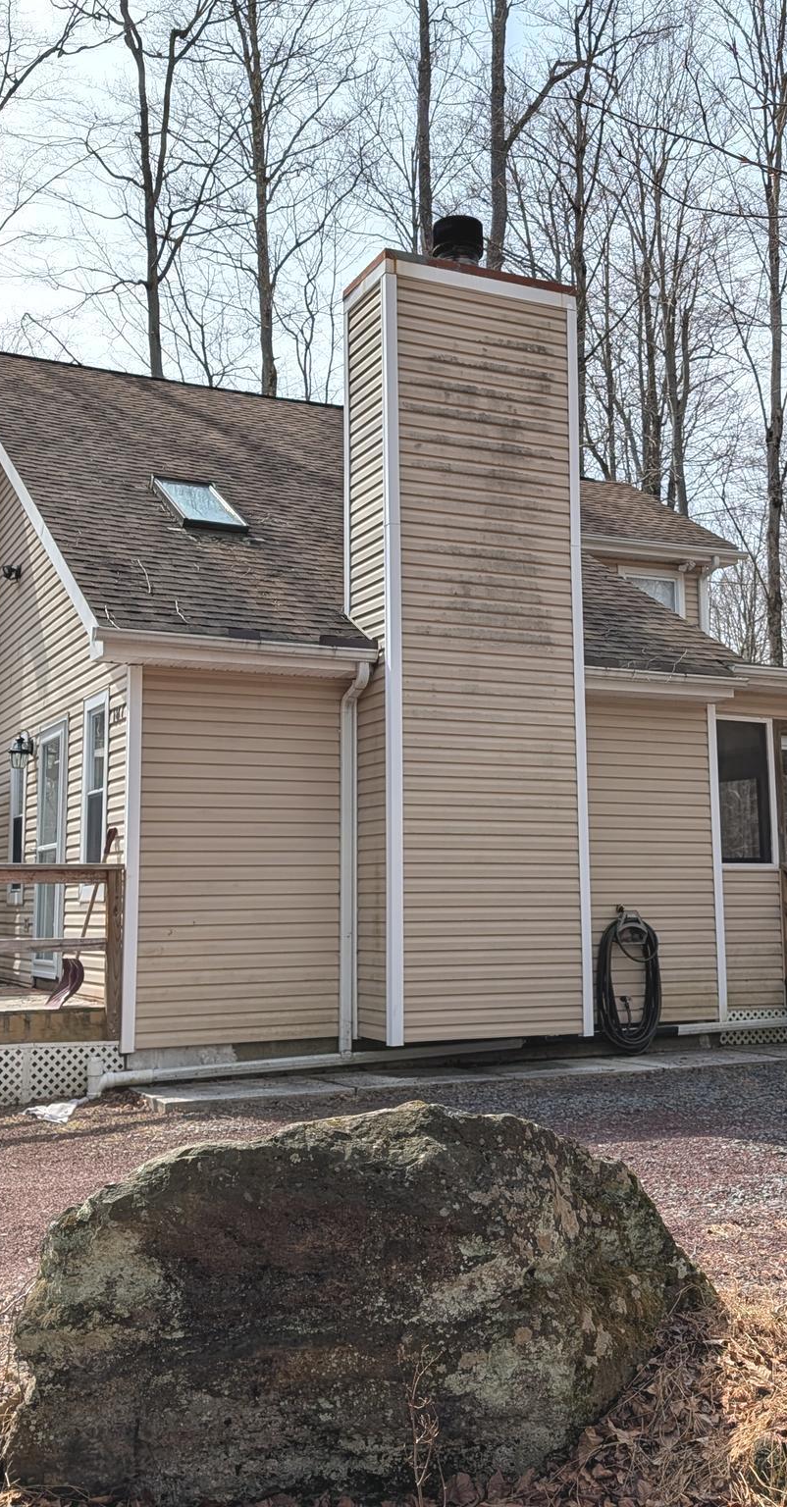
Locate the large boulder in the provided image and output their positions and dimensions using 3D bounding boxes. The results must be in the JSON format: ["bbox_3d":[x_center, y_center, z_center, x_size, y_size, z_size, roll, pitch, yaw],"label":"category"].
[{"bbox_3d":[-0.049,1.442,3.894,1.980,0.960,0.950,0,-6,0],"label":"large boulder"}]

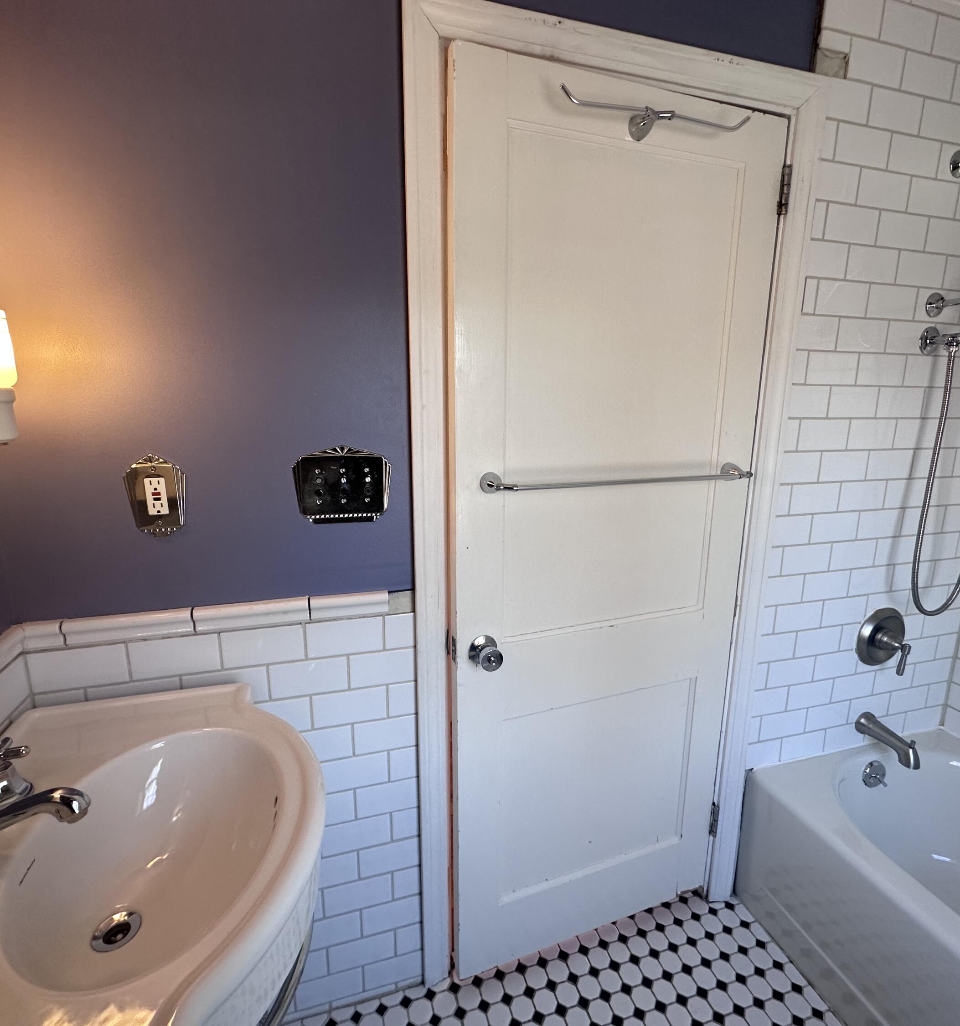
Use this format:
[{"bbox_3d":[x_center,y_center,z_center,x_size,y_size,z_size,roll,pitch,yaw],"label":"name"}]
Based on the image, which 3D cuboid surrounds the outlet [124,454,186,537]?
[{"bbox_3d":[-0.570,-0.029,0.978,0.096,0.150,0.014,-3,13,-17],"label":"outlet"}]

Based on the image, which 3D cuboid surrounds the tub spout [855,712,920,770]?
[{"bbox_3d":[1.158,0.642,1.554,0.070,0.090,0.160,-3,13,-17],"label":"tub spout"}]

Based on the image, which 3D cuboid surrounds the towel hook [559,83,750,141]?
[{"bbox_3d":[0.342,-0.760,1.071,0.420,0.062,0.062,-4,13,-20],"label":"towel hook"}]

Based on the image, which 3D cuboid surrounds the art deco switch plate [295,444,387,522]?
[{"bbox_3d":[-0.263,-0.053,1.069,0.185,0.153,0.016,-3,13,-17],"label":"art deco switch plate"}]

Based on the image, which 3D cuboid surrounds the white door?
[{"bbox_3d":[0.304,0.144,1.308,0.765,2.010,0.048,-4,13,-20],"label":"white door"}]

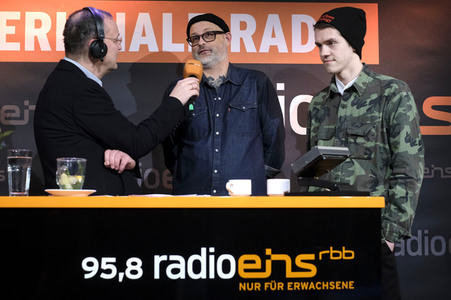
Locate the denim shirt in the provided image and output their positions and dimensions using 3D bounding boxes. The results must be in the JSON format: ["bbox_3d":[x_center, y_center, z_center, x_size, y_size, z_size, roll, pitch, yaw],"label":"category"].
[{"bbox_3d":[-0.009,0.004,2.846,0.540,0.780,0.330,-1,-5,10],"label":"denim shirt"}]

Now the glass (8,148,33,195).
[{"bbox_3d":[-0.657,0.072,2.120,0.080,0.150,0.080,0,-5,0],"label":"glass"}]

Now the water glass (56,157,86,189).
[{"bbox_3d":[-0.492,0.077,2.120,0.092,0.105,0.100,0,-5,0],"label":"water glass"}]

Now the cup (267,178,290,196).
[{"bbox_3d":[0.184,0.133,2.310,0.080,0.060,0.100,0,-5,0],"label":"cup"}]

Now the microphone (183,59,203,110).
[{"bbox_3d":[-0.128,-0.253,2.600,0.078,0.215,0.078,2,-28,0],"label":"microphone"}]

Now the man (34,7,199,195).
[{"bbox_3d":[-0.434,0.339,2.472,0.640,1.780,0.520,2,-5,-22],"label":"man"}]

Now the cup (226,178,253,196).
[{"bbox_3d":[0.045,0.133,2.310,0.105,0.060,0.080,5,-7,-45],"label":"cup"}]

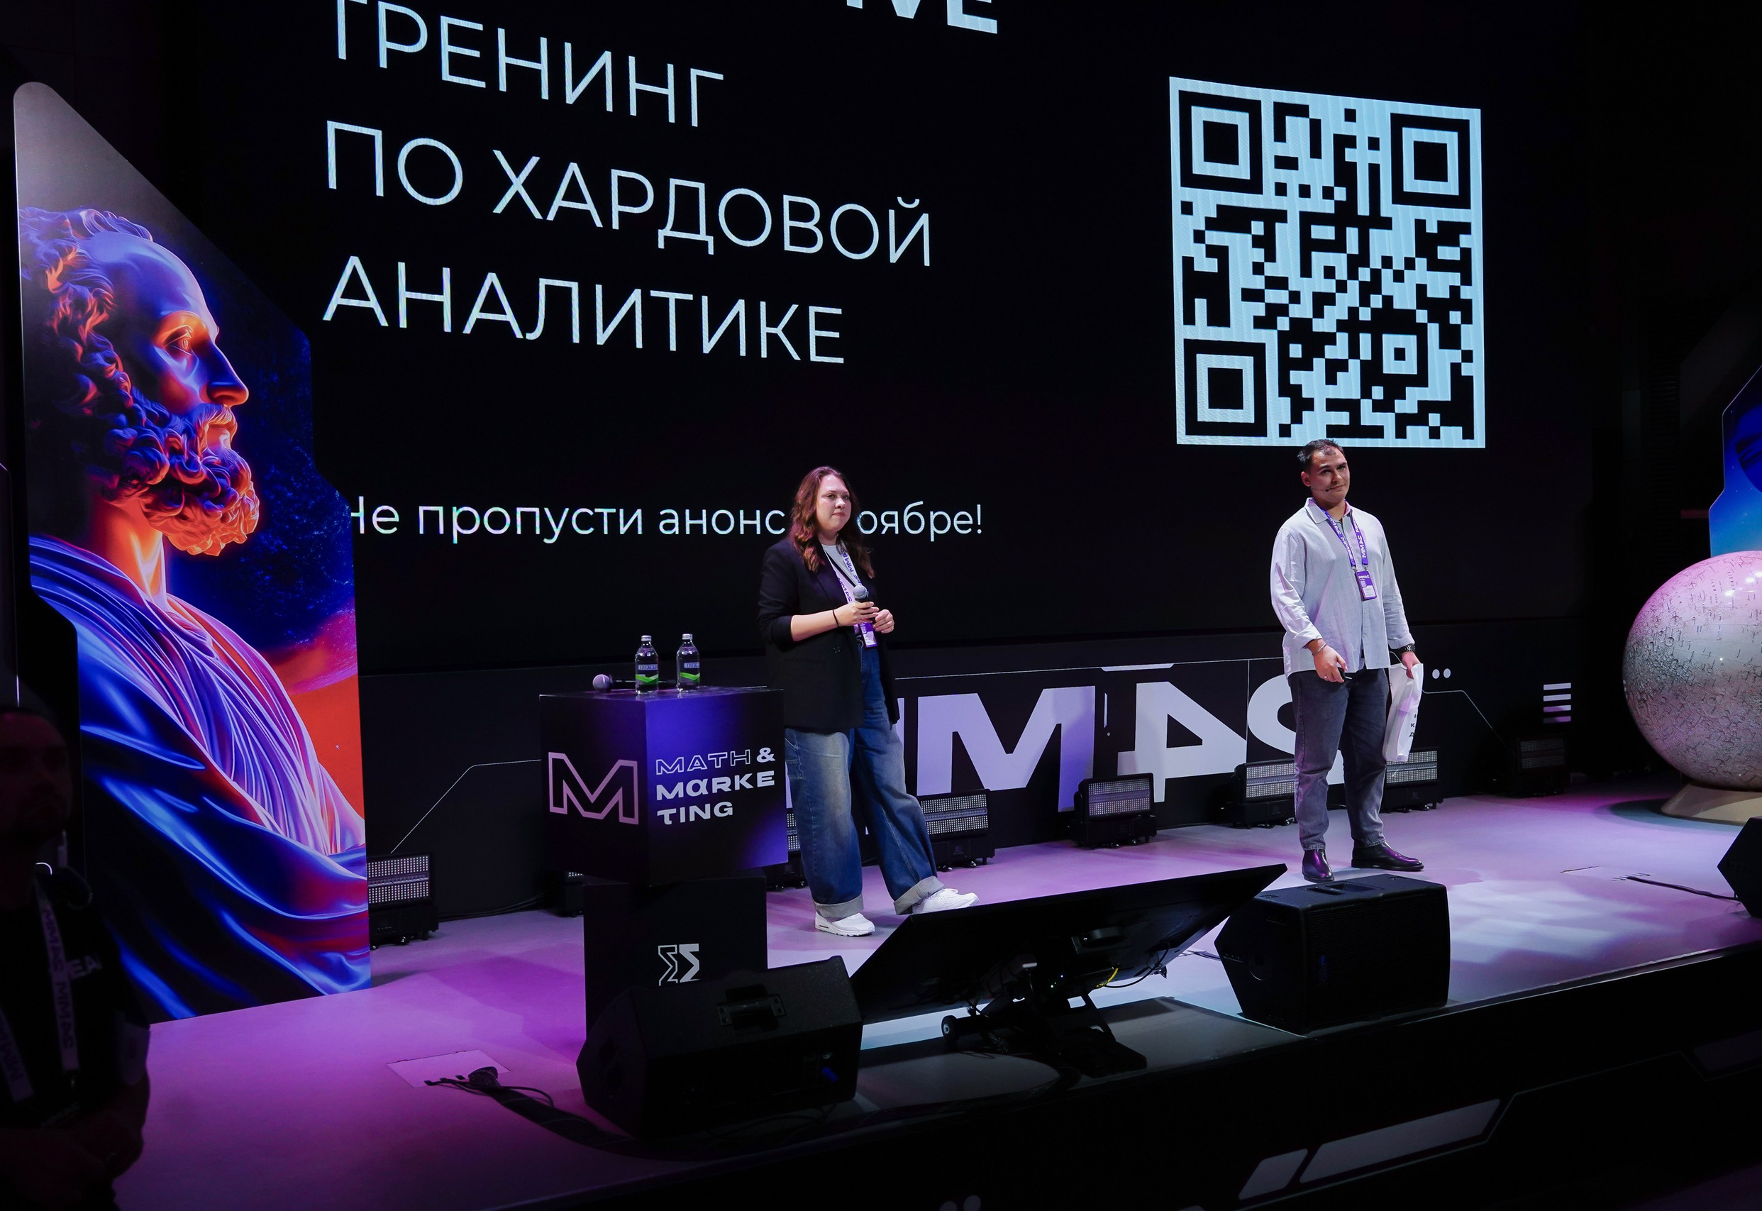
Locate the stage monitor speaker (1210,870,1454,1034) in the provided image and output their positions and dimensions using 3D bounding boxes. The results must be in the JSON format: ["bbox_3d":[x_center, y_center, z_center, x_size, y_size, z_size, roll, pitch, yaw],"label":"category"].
[{"bbox_3d":[1.321,1.007,4.909,0.550,0.350,0.370,-2,1,-29],"label":"stage monitor speaker"}]

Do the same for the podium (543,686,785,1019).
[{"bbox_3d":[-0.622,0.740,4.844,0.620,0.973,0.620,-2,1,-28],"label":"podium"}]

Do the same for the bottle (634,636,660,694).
[{"bbox_3d":[-0.670,0.173,4.780,0.066,0.170,0.066,-1,1,-5],"label":"bottle"}]

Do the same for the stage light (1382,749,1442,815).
[{"bbox_3d":[2.768,0.920,8.876,0.395,0.318,0.200,-2,1,-20],"label":"stage light"}]

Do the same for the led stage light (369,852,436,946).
[{"bbox_3d":[-1.858,1.071,6.103,0.395,0.318,0.200,-2,1,-37],"label":"led stage light"}]

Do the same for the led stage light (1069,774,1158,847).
[{"bbox_3d":[1.100,0.972,8.009,0.395,0.318,0.200,-2,1,-27],"label":"led stage light"}]

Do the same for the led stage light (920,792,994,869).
[{"bbox_3d":[0.288,1.000,7.449,0.395,0.318,0.200,-2,1,-30],"label":"led stage light"}]

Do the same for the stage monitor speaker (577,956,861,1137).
[{"bbox_3d":[-0.416,1.063,4.194,0.557,0.340,0.510,-2,1,-29],"label":"stage monitor speaker"}]

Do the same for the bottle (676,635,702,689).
[{"bbox_3d":[-0.560,0.169,4.860,0.066,0.170,0.066,-1,1,-5],"label":"bottle"}]

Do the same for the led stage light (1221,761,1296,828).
[{"bbox_3d":[1.937,0.946,8.405,0.395,0.318,0.200,-2,1,-25],"label":"led stage light"}]

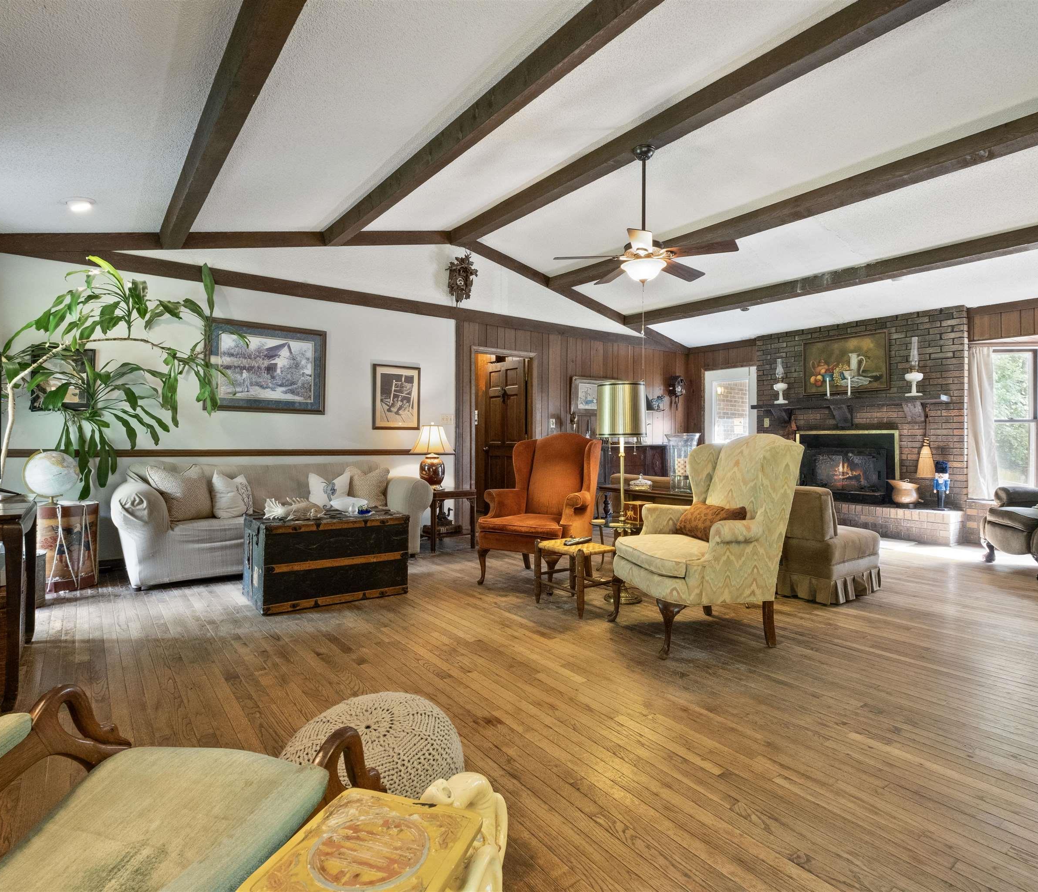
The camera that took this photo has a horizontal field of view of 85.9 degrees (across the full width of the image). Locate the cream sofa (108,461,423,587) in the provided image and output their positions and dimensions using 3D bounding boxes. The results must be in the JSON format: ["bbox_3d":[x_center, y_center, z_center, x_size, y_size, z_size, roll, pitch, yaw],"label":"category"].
[{"bbox_3d":[-1.989,0.561,4.740,2.350,0.850,0.880,0,0,-35],"label":"cream sofa"}]

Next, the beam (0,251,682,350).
[{"bbox_3d":[-0.507,-1.473,6.239,7.850,0.135,0.050,-1,1,-38],"label":"beam"}]

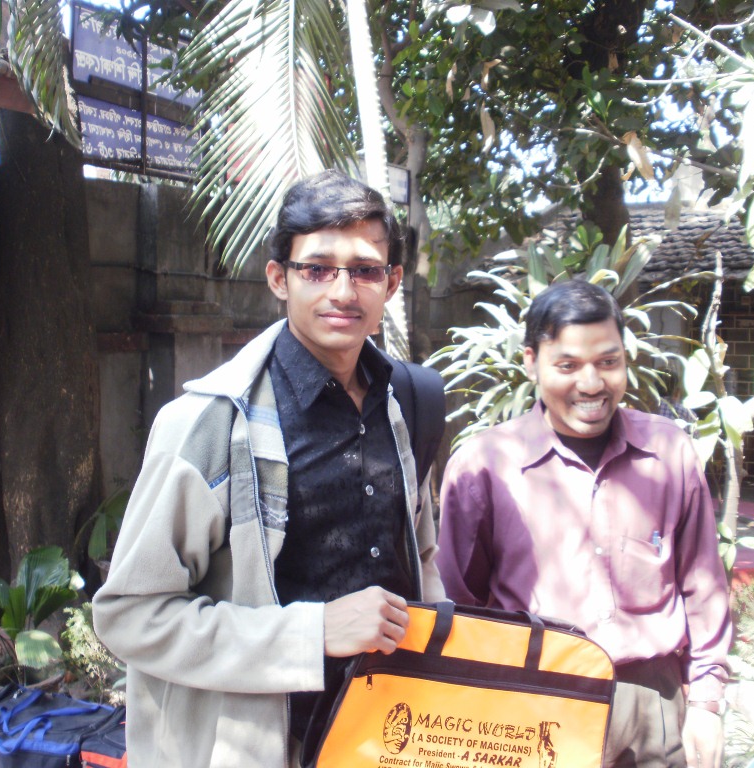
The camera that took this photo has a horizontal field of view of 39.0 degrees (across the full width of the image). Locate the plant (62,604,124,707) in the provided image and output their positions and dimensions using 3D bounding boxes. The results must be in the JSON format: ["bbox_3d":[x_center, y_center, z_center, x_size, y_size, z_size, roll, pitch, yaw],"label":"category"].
[{"bbox_3d":[-1.007,0.974,3.850,0.280,0.380,0.270,0,3,0],"label":"plant"}]

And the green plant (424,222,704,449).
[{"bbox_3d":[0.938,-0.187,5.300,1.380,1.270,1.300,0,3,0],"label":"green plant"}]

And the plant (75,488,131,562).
[{"bbox_3d":[-1.135,0.602,4.500,0.360,0.380,0.340,0,3,0],"label":"plant"}]

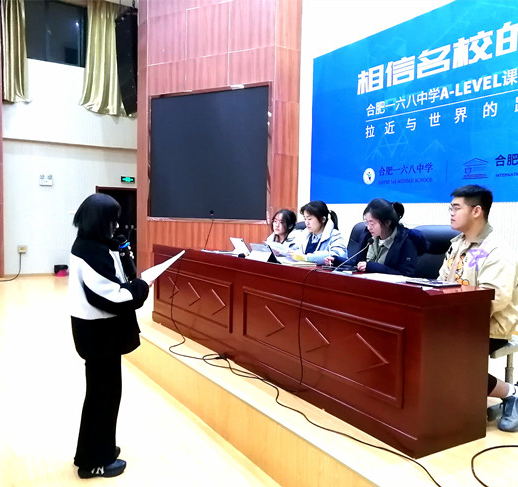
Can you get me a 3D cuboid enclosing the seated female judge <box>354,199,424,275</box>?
[{"bbox_3d":[0.864,0.323,3.747,0.720,1.280,0.550,-1,4,-29],"label":"seated female judge"}]

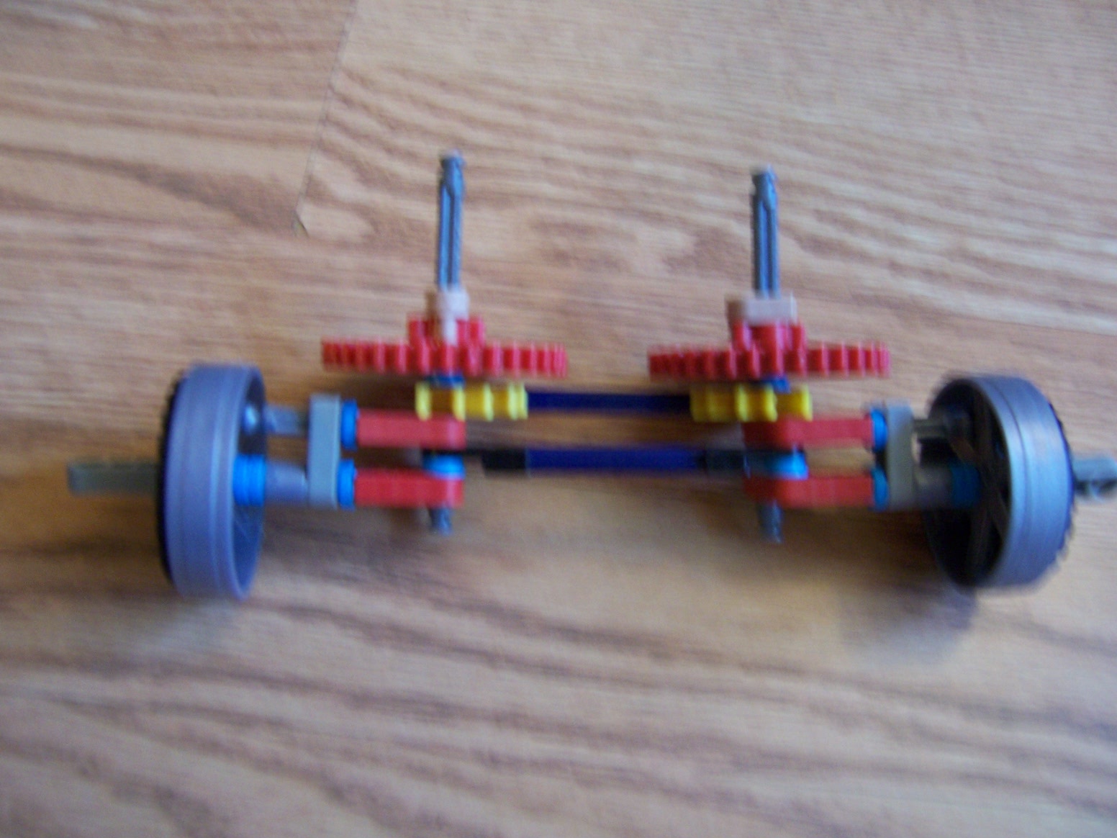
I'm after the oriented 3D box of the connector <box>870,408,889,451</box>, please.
[{"bbox_3d":[0.076,0.003,0.252,0.004,0.010,0.010,0,90,-3],"label":"connector"}]

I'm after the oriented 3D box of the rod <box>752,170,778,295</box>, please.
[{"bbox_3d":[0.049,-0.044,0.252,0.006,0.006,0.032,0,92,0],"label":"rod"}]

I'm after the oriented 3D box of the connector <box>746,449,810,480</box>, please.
[{"bbox_3d":[0.050,0.010,0.241,0.013,0.013,0.006,0,92,0],"label":"connector"}]

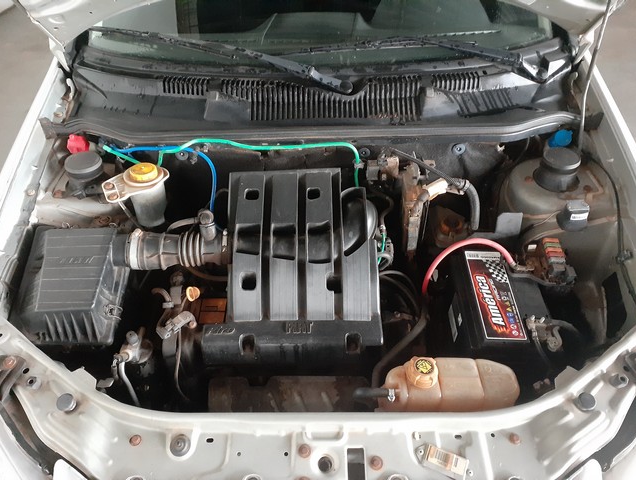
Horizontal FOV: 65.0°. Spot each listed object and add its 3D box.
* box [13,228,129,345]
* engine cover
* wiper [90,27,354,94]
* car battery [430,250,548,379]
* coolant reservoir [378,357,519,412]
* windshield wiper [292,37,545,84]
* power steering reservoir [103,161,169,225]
[{"bbox_3d":[-0.513,0.115,1.112,0.230,0.160,0.250,0,53,0],"label":"box"},{"bbox_3d":[-0.055,0.051,1.104,0.365,0.160,0.380,0,66,0],"label":"engine cover"},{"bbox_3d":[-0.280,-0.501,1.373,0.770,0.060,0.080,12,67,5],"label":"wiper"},{"bbox_3d":[0.390,0.171,1.120,0.175,0.180,0.242,0,46,0],"label":"car battery"},{"bbox_3d":[0.250,0.322,1.017,0.260,0.155,0.125,0,46,0],"label":"coolant reservoir"},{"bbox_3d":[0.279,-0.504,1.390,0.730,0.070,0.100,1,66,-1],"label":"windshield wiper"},{"bbox_3d":[-0.428,-0.102,1.190,0.145,0.135,0.085,-19,49,-17],"label":"power steering reservoir"}]

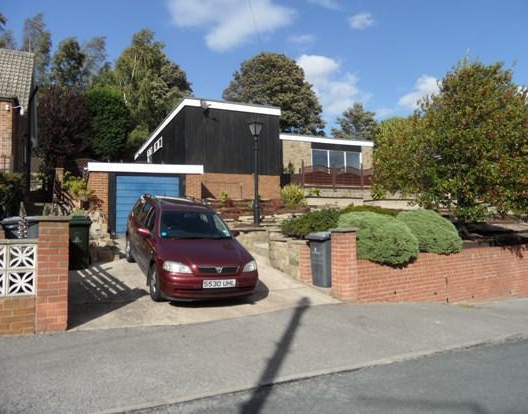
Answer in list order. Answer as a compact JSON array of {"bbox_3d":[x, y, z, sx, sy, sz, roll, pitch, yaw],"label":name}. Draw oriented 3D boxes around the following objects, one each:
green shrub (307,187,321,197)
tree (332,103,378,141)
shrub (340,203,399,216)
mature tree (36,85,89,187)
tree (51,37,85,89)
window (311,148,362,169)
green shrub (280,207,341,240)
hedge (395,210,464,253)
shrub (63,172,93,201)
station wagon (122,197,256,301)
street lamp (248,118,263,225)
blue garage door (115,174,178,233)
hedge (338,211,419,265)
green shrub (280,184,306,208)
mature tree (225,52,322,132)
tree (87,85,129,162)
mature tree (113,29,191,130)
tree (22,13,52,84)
[{"bbox_3d":[2.561,-0.794,19.600,0.700,0.520,0.600,0,-1,0],"label":"green shrub"},{"bbox_3d":[10.998,-7.919,46.000,5.800,9.000,5.500,0,-1,0],"label":"tree"},{"bbox_3d":[2.866,0.175,10.300,1.700,0.600,1.200,1,-2,-30],"label":"shrub"},{"bbox_3d":[-9.524,-3.222,18.000,2.700,4.800,2.600,0,-2,0],"label":"mature tree"},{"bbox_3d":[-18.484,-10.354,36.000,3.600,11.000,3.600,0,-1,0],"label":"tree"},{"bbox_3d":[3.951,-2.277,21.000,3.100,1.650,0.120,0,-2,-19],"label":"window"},{"bbox_3d":[1.128,0.384,8.900,1.500,0.700,1.300,1,-2,-30],"label":"green shrub"},{"bbox_3d":[3.740,0.557,8.700,1.500,1.000,1.350,1,-2,-30],"label":"hedge"},{"bbox_3d":[-5.556,-0.611,11.400,0.900,0.850,0.800,0,-1,0],"label":"shrub"},{"bbox_3d":[-1.590,0.650,7.620,1.730,1.490,4.270,2,5,-27],"label":"station wagon"},{"bbox_3d":[-0.229,-0.956,10.300,0.400,2.860,0.400,1,-1,-25],"label":"street lamp"},{"bbox_3d":[-3.805,-0.049,12.500,2.020,1.950,0.100,1,-1,-15],"label":"blue garage door"},{"bbox_3d":[2.220,0.580,7.500,1.550,1.020,1.350,1,-2,-27],"label":"hedge"},{"bbox_3d":[1.218,-0.433,15.800,1.050,1.000,1.000,0,-2,0],"label":"green shrub"},{"bbox_3d":[0.894,-8.607,36.000,9.400,11.800,9.000,0,-2,0],"label":"mature tree"},{"bbox_3d":[-9.142,-4.471,22.500,2.700,5.300,2.600,0,-1,0],"label":"tree"},{"bbox_3d":[-8.231,-7.426,28.000,5.600,10.600,5.400,0,-2,0],"label":"mature tree"},{"bbox_3d":[-19.617,-9.528,33.000,3.200,14.200,3.200,0,-2,0],"label":"tree"}]

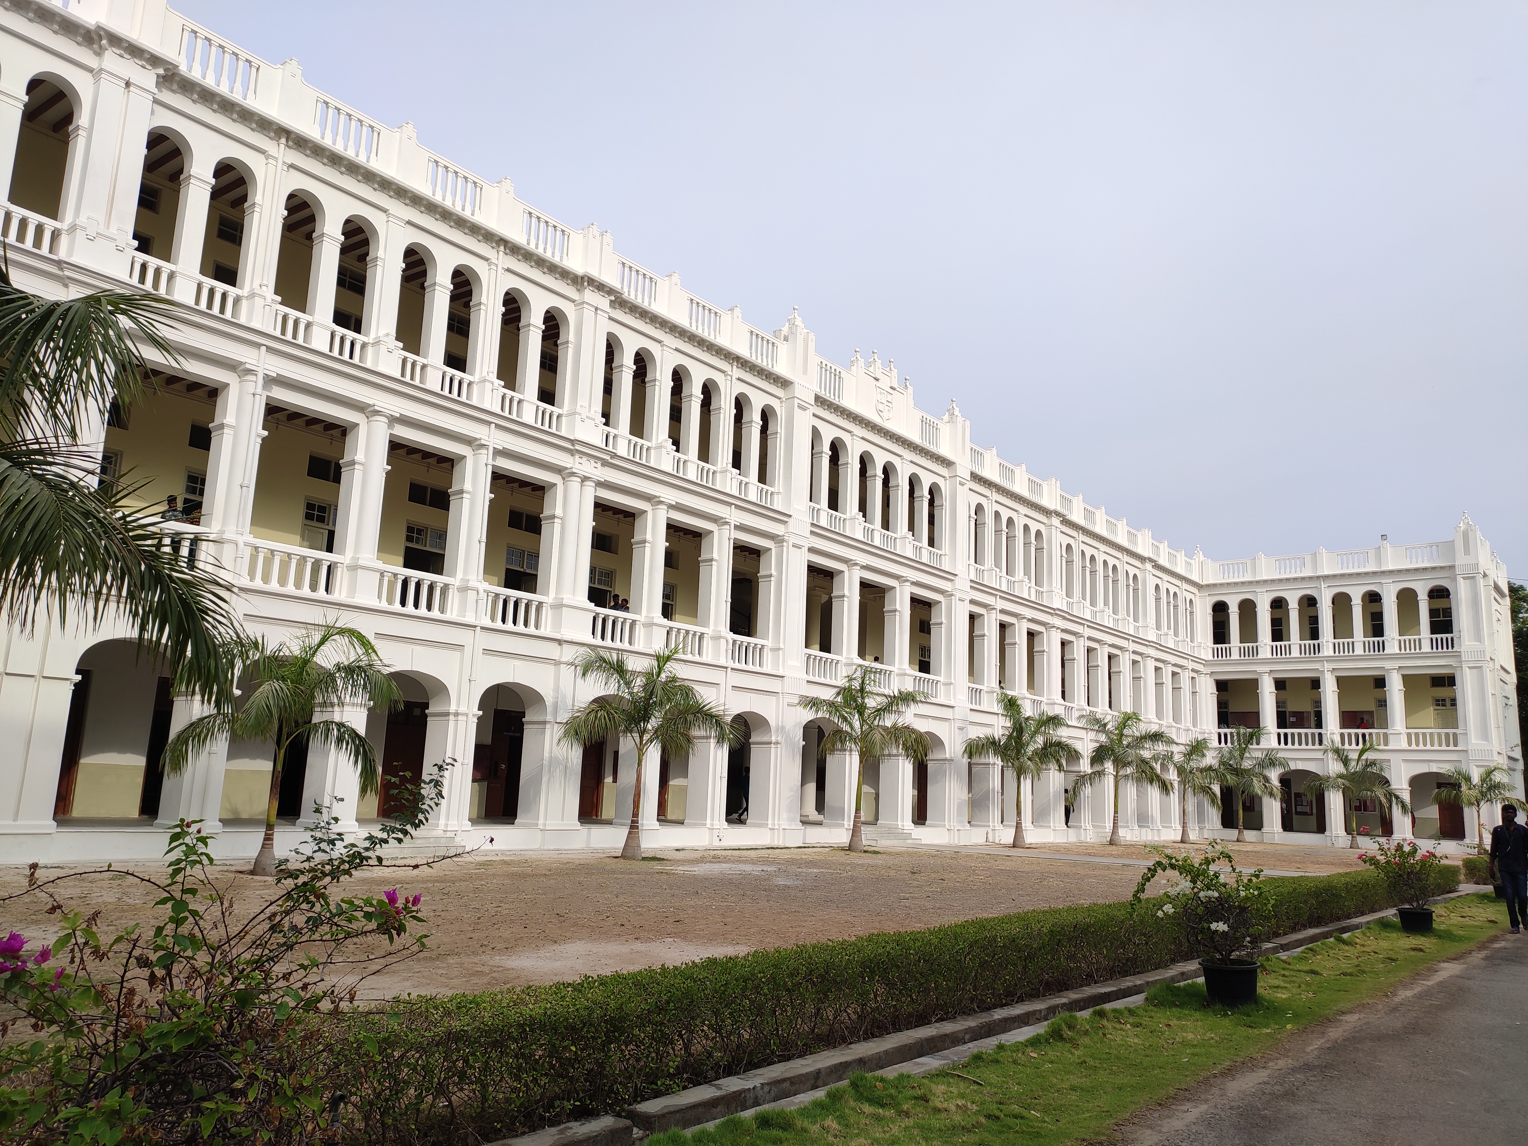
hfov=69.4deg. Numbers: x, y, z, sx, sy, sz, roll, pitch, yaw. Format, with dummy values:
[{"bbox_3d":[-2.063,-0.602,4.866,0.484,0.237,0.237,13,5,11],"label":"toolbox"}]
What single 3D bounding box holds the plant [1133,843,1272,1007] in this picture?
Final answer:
[{"bbox_3d":[3.648,2.905,9.150,1.120,1.280,0.950,-2,-12,22],"label":"plant"}]

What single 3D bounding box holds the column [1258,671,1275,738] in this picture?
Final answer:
[{"bbox_3d":[26.790,6.920,58.919,0.556,3.234,0.714,-7,-14,38],"label":"column"}]

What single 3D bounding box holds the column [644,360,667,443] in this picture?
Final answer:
[{"bbox_3d":[-2.752,-4.264,28.511,0.420,2.100,0.500,-7,-14,39],"label":"column"}]

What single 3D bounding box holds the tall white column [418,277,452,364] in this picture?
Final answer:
[{"bbox_3d":[-7.019,-5.316,23.642,0.430,1.800,0.440,-6,-13,38],"label":"tall white column"}]

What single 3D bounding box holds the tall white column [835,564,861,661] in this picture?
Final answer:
[{"bbox_3d":[2.656,1.295,34.818,0.693,3.087,0.504,-7,-14,38],"label":"tall white column"}]

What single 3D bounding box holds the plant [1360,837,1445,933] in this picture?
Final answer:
[{"bbox_3d":[8.227,4.017,14.214,0.923,1.195,0.875,-4,-12,30],"label":"plant"}]

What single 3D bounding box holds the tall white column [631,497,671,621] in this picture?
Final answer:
[{"bbox_3d":[-2.954,-0.290,29.256,0.769,3.305,0.640,-6,-14,38],"label":"tall white column"}]

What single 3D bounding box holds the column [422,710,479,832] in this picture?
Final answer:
[{"bbox_3d":[-6.836,4.259,23.848,0.848,2.565,0.794,-6,-14,38],"label":"column"}]

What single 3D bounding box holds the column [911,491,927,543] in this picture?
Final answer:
[{"bbox_3d":[5.763,-1.874,40.296,0.391,1.926,0.439,-6,-14,38],"label":"column"}]

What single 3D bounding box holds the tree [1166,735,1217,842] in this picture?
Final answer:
[{"bbox_3d":[19.702,9.981,50.801,2.694,4.917,2.694,-2,-11,21],"label":"tree"}]

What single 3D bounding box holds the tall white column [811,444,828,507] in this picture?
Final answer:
[{"bbox_3d":[1.830,-2.964,35.514,0.397,1.900,0.469,-6,-14,38],"label":"tall white column"}]

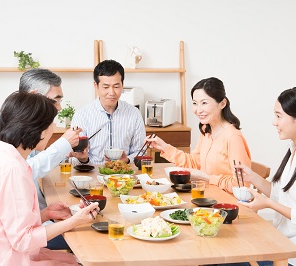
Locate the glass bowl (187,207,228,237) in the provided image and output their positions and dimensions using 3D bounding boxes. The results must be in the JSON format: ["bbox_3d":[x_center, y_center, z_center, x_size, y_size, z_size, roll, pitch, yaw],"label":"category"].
[{"bbox_3d":[0.245,0.376,3.204,0.167,0.086,0.167,0,10,0],"label":"glass bowl"}]

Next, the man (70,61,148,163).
[{"bbox_3d":[-0.225,0.245,4.511,0.490,1.290,0.700,-1,10,-7],"label":"man"}]

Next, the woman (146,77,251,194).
[{"bbox_3d":[0.325,0.337,4.152,0.700,1.235,0.540,-6,11,-29],"label":"woman"}]

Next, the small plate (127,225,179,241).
[{"bbox_3d":[0.024,0.415,3.169,0.217,0.024,0.217,0,10,0],"label":"small plate"}]

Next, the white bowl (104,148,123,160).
[{"bbox_3d":[-0.210,0.136,4.790,0.117,0.057,0.117,2,9,0],"label":"white bowl"}]

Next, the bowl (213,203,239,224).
[{"bbox_3d":[0.338,0.356,3.370,0.112,0.068,0.112,0,10,0],"label":"bowl"}]

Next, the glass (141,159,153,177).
[{"bbox_3d":[-0.003,0.199,4.397,0.069,0.087,0.069,2,9,0],"label":"glass"}]

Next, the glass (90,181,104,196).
[{"bbox_3d":[-0.244,0.280,3.761,0.069,0.083,0.069,0,10,0],"label":"glass"}]

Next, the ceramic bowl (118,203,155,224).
[{"bbox_3d":[-0.052,0.361,3.434,0.150,0.070,0.145,0,9,-14],"label":"ceramic bowl"}]

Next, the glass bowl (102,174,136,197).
[{"bbox_3d":[-0.140,0.270,3.925,0.170,0.088,0.170,2,9,0],"label":"glass bowl"}]

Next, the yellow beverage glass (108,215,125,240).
[{"bbox_3d":[-0.129,0.391,3.185,0.069,0.087,0.069,2,9,0],"label":"yellow beverage glass"}]

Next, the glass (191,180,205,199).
[{"bbox_3d":[0.255,0.285,3.913,0.069,0.087,0.069,2,9,0],"label":"glass"}]

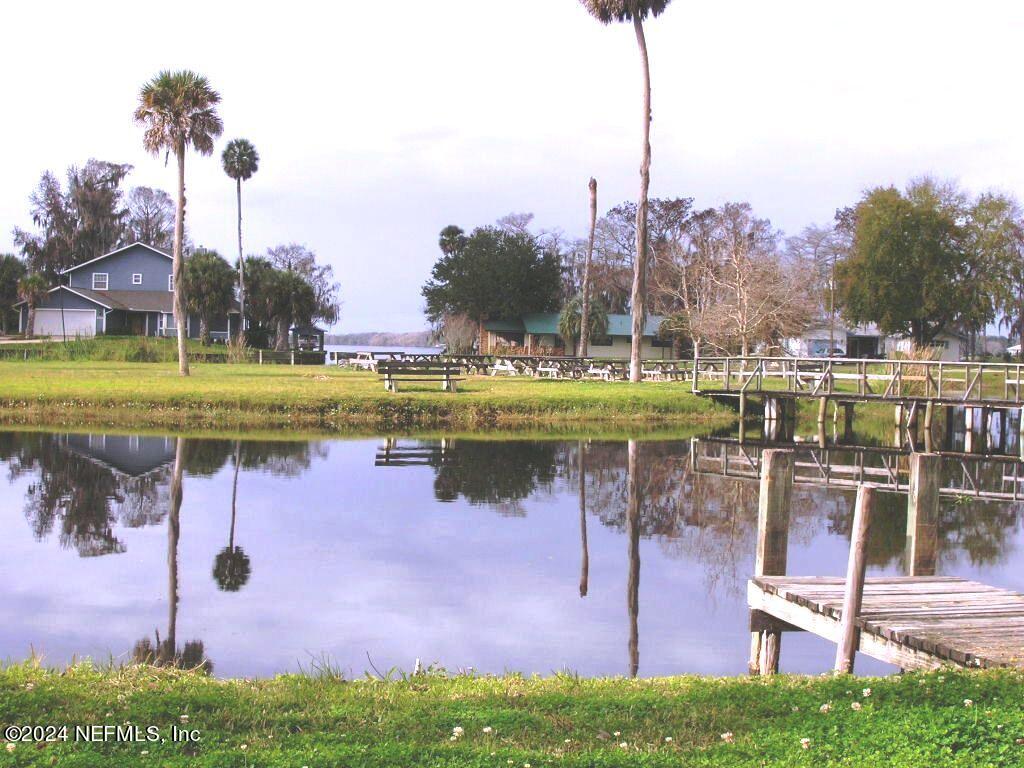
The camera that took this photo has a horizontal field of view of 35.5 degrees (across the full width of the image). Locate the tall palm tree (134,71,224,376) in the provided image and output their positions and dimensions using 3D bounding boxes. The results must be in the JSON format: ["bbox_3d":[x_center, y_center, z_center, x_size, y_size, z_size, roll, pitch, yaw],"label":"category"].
[{"bbox_3d":[-11.032,-5.360,53.000,2.950,10.080,2.950,1,1,0],"label":"tall palm tree"}]

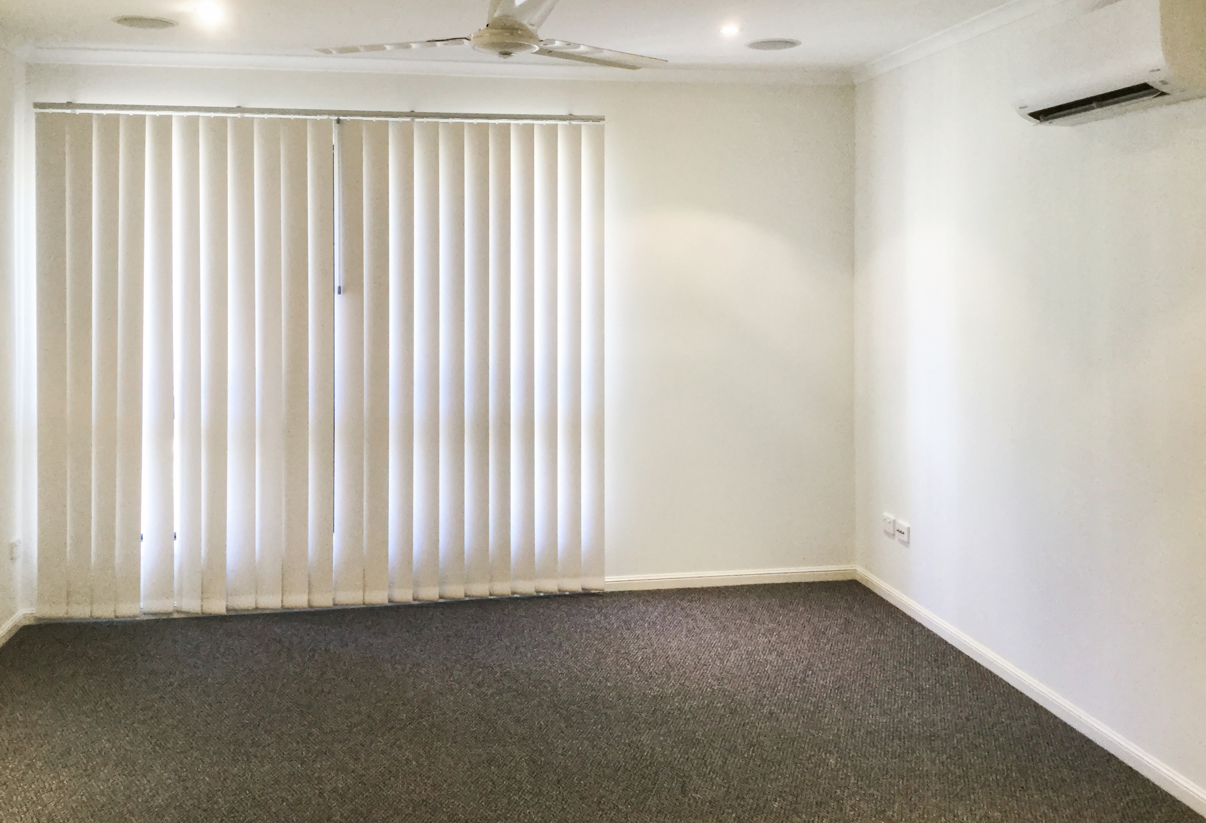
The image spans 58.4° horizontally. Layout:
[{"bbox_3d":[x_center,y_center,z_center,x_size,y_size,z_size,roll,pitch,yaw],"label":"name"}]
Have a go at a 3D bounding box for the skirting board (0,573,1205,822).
[{"bbox_3d":[-0.415,0.972,3.738,3.742,0.080,2.450,-2,7,-10],"label":"skirting board"}]

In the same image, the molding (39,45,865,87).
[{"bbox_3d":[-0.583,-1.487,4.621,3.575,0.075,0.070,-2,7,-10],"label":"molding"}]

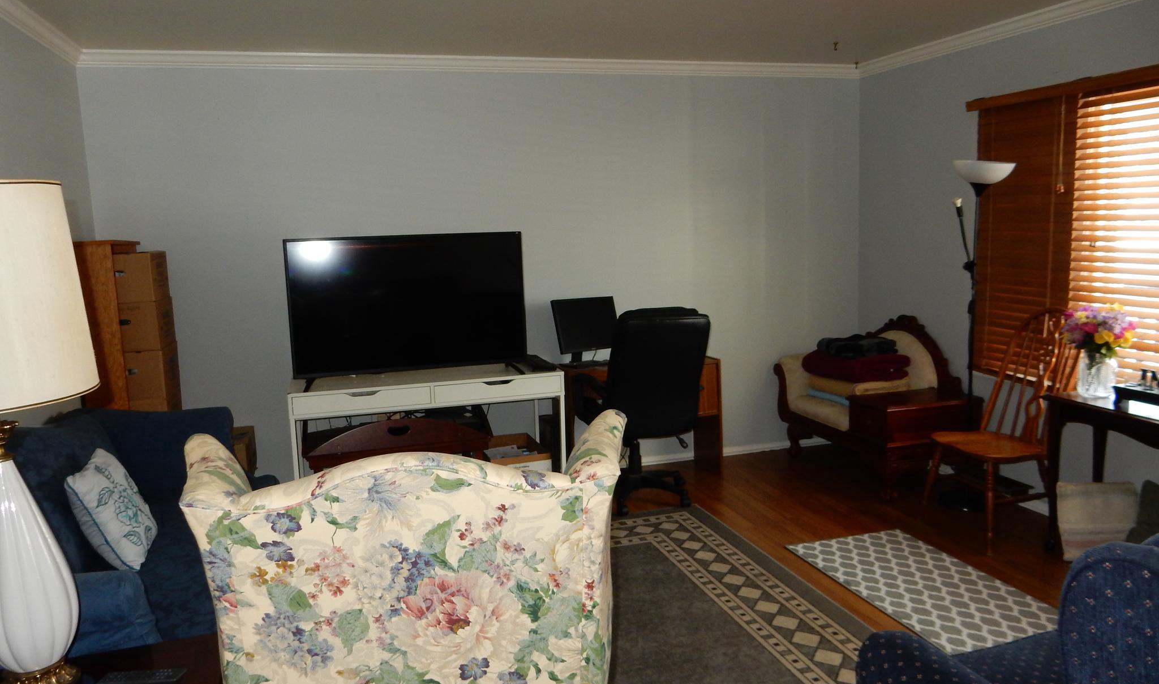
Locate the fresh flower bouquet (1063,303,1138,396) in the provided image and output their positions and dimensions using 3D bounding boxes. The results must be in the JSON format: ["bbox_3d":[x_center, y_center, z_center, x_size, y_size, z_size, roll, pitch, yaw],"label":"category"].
[{"bbox_3d":[2.203,0.029,3.553,0.270,0.385,0.270,-5,9,-17],"label":"fresh flower bouquet"}]

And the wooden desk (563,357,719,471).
[{"bbox_3d":[0.321,0.453,4.870,0.930,0.710,0.410,-5,9,-17],"label":"wooden desk"}]

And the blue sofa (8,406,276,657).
[{"bbox_3d":[-1.443,0.733,2.795,0.820,0.910,1.450,-4,9,-11],"label":"blue sofa"}]

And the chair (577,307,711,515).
[{"bbox_3d":[0.336,0.327,4.446,0.660,1.080,0.690,-5,9,-20],"label":"chair"}]

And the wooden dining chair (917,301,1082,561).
[{"bbox_3d":[1.934,0.377,3.841,0.550,1.030,0.480,-5,9,-20],"label":"wooden dining chair"}]

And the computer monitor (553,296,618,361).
[{"bbox_3d":[0.030,-0.060,4.688,0.400,0.370,0.180,-6,9,-27],"label":"computer monitor"}]

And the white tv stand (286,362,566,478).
[{"bbox_3d":[-0.783,0.541,4.365,1.320,0.767,0.590,-5,9,-17],"label":"white tv stand"}]

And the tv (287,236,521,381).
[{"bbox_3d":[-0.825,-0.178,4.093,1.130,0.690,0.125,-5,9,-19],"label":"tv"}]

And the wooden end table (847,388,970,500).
[{"bbox_3d":[1.812,0.552,4.640,0.510,0.490,0.320,-5,9,-17],"label":"wooden end table"}]

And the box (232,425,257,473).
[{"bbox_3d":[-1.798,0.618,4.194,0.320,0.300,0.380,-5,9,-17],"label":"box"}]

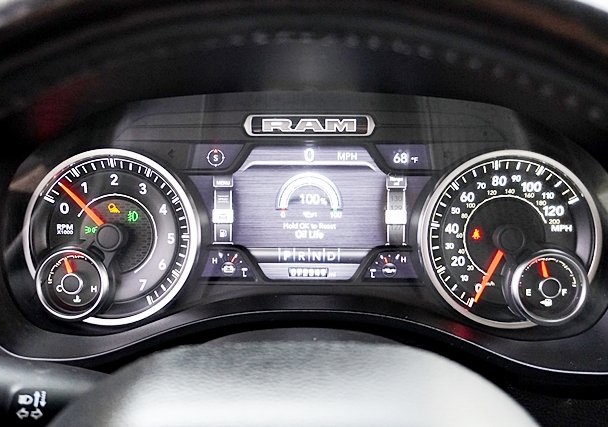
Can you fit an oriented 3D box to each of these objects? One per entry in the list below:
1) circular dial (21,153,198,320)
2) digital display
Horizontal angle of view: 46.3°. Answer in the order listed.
[{"bbox_3d":[-0.125,0.015,0.465,0.115,0.115,0.022,0,0,2],"label":"circular dial"},{"bbox_3d":[0.004,0.000,0.470,0.156,0.089,0.012,0,0,2],"label":"digital display"}]

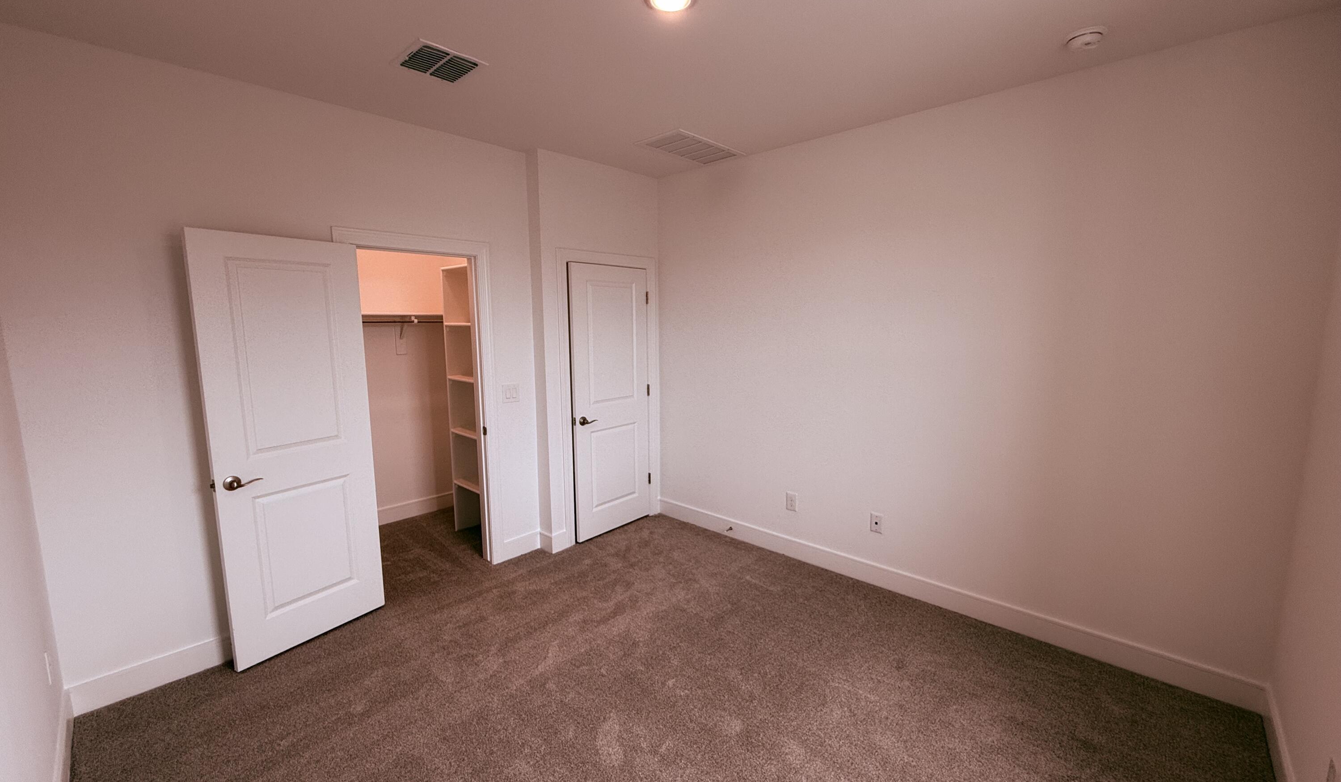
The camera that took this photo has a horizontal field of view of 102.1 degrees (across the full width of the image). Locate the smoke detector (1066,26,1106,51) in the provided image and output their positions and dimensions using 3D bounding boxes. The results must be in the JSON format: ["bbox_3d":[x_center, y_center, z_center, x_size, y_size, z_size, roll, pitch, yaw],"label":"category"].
[{"bbox_3d":[1.646,-1.385,2.152,0.136,0.038,0.136,7,10,43],"label":"smoke detector"}]

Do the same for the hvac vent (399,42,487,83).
[{"bbox_3d":[-0.996,-1.403,2.348,0.295,0.020,0.293,7,10,43],"label":"hvac vent"}]

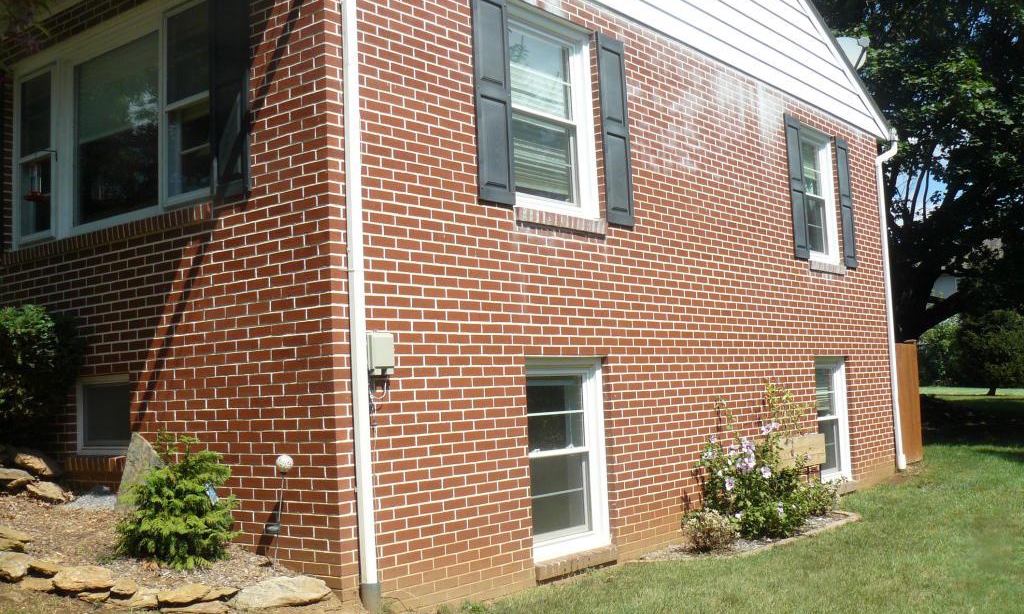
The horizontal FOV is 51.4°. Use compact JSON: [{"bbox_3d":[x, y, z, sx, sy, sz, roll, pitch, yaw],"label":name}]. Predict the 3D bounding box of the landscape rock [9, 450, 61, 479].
[{"bbox_3d":[-3.177,1.050,7.100,0.340,0.170,0.240,-2,-5,-8],"label":"landscape rock"}]

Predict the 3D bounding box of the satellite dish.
[{"bbox_3d":[4.207,-3.136,13.173,0.530,0.530,0.420,-1,-5,-15],"label":"satellite dish"}]

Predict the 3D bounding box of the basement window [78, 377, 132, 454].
[{"bbox_3d":[-2.719,0.734,7.239,0.790,0.535,0.080,-6,-6,38],"label":"basement window"}]

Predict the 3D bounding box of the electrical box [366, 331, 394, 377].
[{"bbox_3d":[-0.755,0.261,6.000,0.090,0.235,0.170,-6,-6,38],"label":"electrical box"}]

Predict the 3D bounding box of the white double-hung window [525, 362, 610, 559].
[{"bbox_3d":[0.366,1.039,7.540,0.120,1.365,1.010,-6,-6,38],"label":"white double-hung window"}]

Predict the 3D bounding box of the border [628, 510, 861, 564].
[{"bbox_3d":[2.030,1.831,8.725,0.820,0.110,2.900,-6,-6,38],"label":"border"}]

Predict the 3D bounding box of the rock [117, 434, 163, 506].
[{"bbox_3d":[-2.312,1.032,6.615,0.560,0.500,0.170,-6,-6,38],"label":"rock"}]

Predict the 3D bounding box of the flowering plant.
[{"bbox_3d":[2.075,1.261,8.896,0.680,1.200,1.100,-6,-6,38],"label":"flowering plant"}]

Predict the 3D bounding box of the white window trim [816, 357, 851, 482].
[{"bbox_3d":[3.376,1.204,11.352,0.120,1.350,0.980,-6,-6,38],"label":"white window trim"}]

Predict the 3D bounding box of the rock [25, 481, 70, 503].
[{"bbox_3d":[-3.053,1.219,7.000,0.310,0.140,0.220,0,-5,-24],"label":"rock"}]

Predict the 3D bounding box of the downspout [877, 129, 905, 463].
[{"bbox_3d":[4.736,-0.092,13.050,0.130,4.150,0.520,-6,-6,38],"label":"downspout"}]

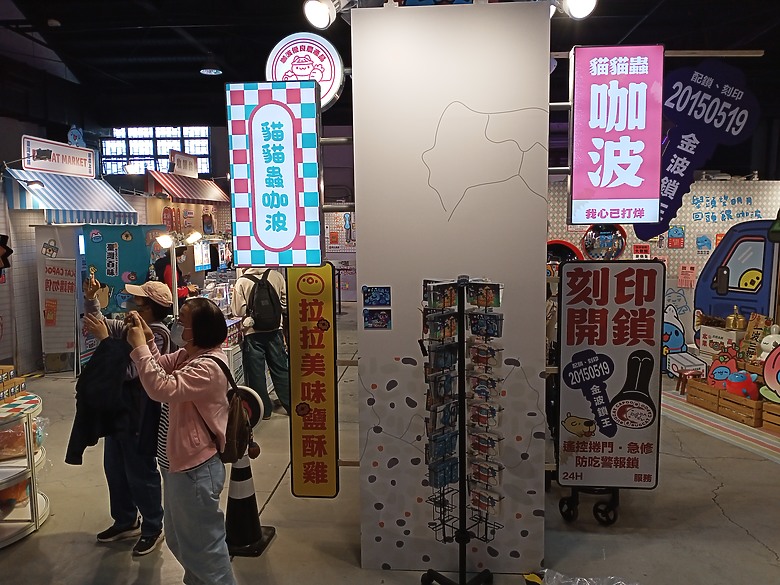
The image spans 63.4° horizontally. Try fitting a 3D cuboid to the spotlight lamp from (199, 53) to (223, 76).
[{"bbox_3d":[-3.300,-4.192,11.600,0.410,0.360,0.410,-1,6,0],"label":"spotlight lamp"}]

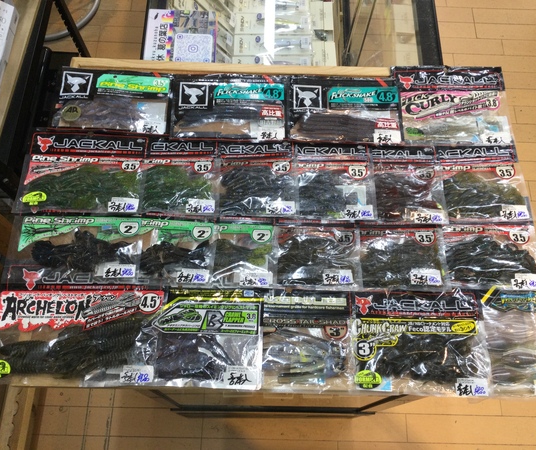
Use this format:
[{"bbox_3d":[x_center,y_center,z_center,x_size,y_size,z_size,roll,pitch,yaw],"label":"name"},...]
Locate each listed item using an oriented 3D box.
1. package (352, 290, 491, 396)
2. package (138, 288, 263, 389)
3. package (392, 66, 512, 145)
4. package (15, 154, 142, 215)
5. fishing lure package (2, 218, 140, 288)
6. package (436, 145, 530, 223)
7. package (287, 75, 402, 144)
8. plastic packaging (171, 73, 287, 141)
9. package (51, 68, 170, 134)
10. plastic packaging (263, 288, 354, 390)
[{"bbox_3d":[0.180,0.139,0.654,0.167,0.018,0.130,1,68,-1],"label":"package"},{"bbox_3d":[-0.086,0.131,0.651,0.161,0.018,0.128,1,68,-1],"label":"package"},{"bbox_3d":[0.266,-0.175,0.782,0.172,0.016,0.135,0,68,-1],"label":"package"},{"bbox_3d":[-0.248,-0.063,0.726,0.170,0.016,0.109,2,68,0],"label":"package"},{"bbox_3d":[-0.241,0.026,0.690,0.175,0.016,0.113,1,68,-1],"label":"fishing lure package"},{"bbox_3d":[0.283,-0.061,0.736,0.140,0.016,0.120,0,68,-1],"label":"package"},{"bbox_3d":[0.110,-0.166,0.775,0.160,0.016,0.113,1,68,-1],"label":"package"},{"bbox_3d":[-0.053,-0.170,0.773,0.162,0.016,0.111,1,68,-1],"label":"plastic packaging"},{"bbox_3d":[-0.220,-0.180,0.773,0.169,0.016,0.107,3,68,0],"label":"package"},{"bbox_3d":[0.043,0.137,0.652,0.116,0.018,0.123,1,68,-1],"label":"plastic packaging"}]

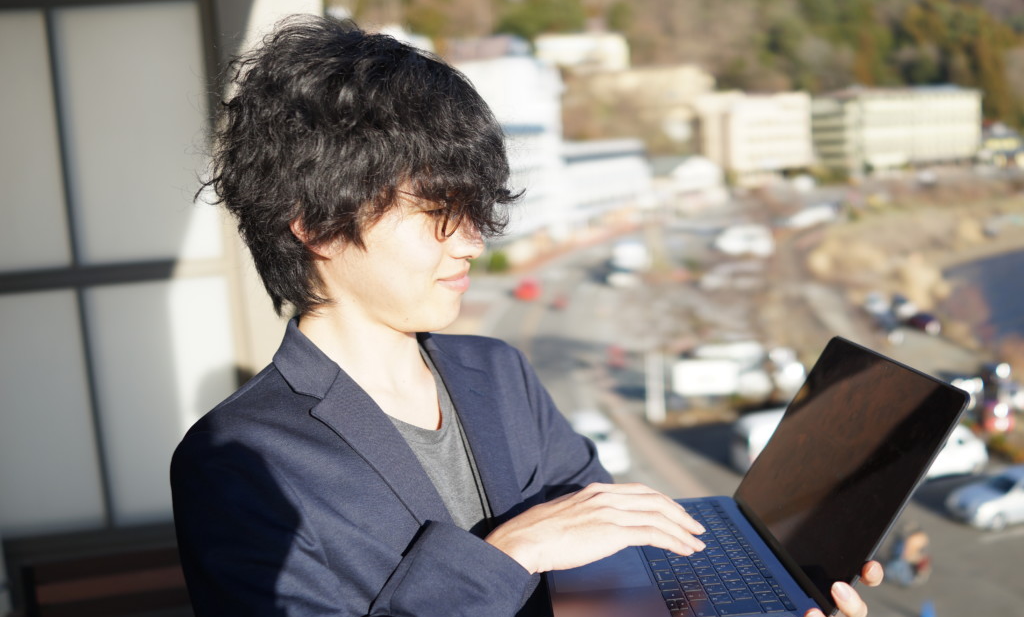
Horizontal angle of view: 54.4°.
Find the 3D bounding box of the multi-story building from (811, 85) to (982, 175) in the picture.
[{"bbox_3d":[100.852,-47.055,263.970,43.000,20.000,16.000,-7,10,-23],"label":"multi-story building"}]

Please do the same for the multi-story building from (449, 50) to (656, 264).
[{"bbox_3d":[-0.456,-20.481,128.712,16.000,22.000,52.000,2,11,31],"label":"multi-story building"}]

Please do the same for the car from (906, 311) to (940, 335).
[{"bbox_3d":[31.826,1.160,77.000,1.700,1.500,4.100,-6,9,-12],"label":"car"}]

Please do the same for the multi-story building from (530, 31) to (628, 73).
[{"bbox_3d":[20.593,-75.854,295.000,27.000,11.000,13.000,-5,9,-8],"label":"multi-story building"}]

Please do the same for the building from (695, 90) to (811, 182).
[{"bbox_3d":[55.753,-39.950,230.062,24.000,18.500,14.000,-8,10,-27],"label":"building"}]

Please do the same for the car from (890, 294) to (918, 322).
[{"bbox_3d":[32.327,-0.082,82.000,1.700,1.500,4.000,-4,9,-5],"label":"car"}]

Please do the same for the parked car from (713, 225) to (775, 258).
[{"bbox_3d":[20.230,-5.986,87.000,4.700,1.600,1.800,3,11,34],"label":"parked car"}]

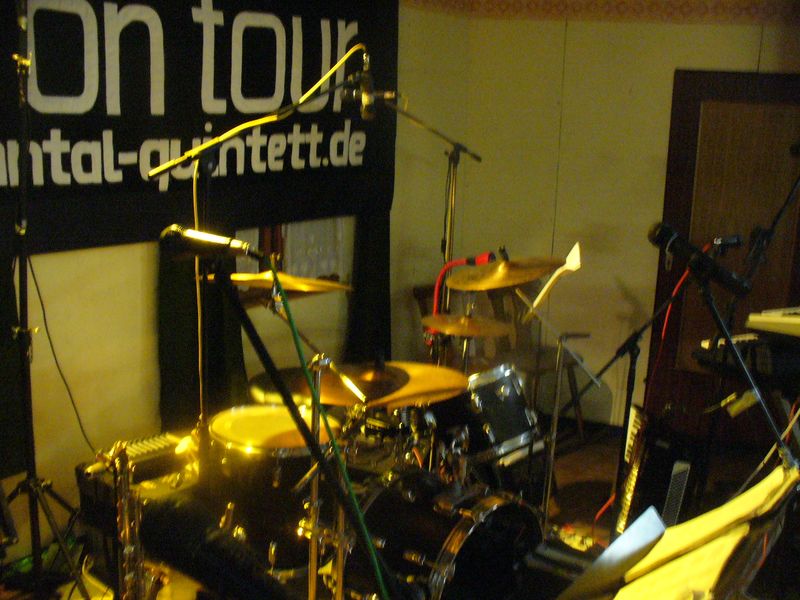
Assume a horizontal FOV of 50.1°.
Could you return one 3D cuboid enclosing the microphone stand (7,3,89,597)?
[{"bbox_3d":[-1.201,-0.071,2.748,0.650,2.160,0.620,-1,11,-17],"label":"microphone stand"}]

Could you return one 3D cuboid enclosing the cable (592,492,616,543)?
[{"bbox_3d":[0.777,0.827,3.250,0.080,0.180,0.100,2,11,0],"label":"cable"}]

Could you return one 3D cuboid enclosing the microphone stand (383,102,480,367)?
[{"bbox_3d":[0.083,0.022,3.726,0.700,1.720,0.480,-4,12,-30],"label":"microphone stand"}]

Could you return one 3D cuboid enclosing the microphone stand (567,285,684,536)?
[{"bbox_3d":[0.840,0.446,3.032,0.560,1.200,0.480,2,11,0],"label":"microphone stand"}]

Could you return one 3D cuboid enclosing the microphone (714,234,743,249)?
[{"bbox_3d":[1.149,-0.205,3.000,0.150,0.040,0.040,-1,11,-37],"label":"microphone"}]

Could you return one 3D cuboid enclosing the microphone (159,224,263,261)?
[{"bbox_3d":[-0.365,-0.111,1.620,0.200,0.052,0.052,11,13,29],"label":"microphone"}]

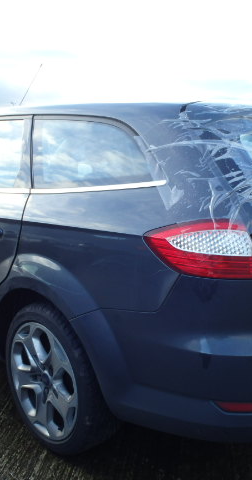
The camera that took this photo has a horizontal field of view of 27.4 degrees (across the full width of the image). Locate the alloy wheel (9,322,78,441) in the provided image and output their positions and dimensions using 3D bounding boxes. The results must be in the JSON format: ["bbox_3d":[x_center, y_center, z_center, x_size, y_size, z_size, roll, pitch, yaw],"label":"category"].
[{"bbox_3d":[-0.284,0.585,2.221,0.190,0.490,0.490,-10,15,-42],"label":"alloy wheel"}]

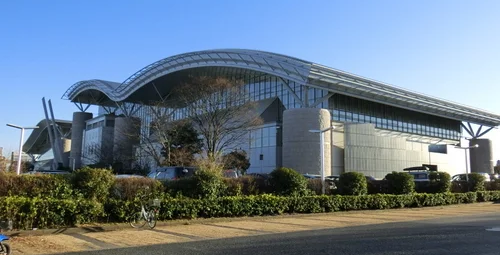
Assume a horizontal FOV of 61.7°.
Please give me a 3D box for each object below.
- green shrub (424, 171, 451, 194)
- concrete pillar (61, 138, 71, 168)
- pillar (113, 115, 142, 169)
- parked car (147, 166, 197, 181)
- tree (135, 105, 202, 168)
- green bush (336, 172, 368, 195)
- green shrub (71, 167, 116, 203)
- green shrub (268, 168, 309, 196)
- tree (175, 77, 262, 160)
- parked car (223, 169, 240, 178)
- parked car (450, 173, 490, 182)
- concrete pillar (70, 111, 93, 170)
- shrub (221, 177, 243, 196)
[{"bbox_3d":[15.560,4.645,34.579,1.900,1.850,1.800,6,-10,-39],"label":"green shrub"},{"bbox_3d":[-43.046,8.336,98.000,3.000,11.600,3.000,7,-11,-39],"label":"concrete pillar"},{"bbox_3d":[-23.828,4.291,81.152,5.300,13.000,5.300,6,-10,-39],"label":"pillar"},{"bbox_3d":[-4.545,3.283,24.181,1.600,1.850,3.900,6,-10,-39],"label":"parked car"},{"bbox_3d":[-7.588,1.885,39.000,6.000,8.200,6.200,7,-11,-39],"label":"tree"},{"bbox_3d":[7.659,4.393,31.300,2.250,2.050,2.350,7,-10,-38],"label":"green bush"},{"bbox_3d":[-6.314,2.391,16.792,1.650,1.650,1.500,6,-10,-39],"label":"green shrub"},{"bbox_3d":[2.565,3.636,27.200,2.400,2.200,2.600,0,-8,0],"label":"green shrub"},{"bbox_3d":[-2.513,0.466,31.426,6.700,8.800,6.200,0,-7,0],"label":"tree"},{"bbox_3d":[-2.332,3.450,25.782,1.550,1.600,3.600,6,-10,-39],"label":"parked car"},{"bbox_3d":[26.845,6.319,51.000,1.750,1.600,4.500,7,-10,-39],"label":"parked car"},{"bbox_3d":[-26.548,3.386,66.000,3.000,12.000,3.000,7,-11,-39],"label":"concrete pillar"},{"bbox_3d":[-1.073,3.648,24.300,1.300,1.600,1.350,7,-10,-38],"label":"shrub"}]

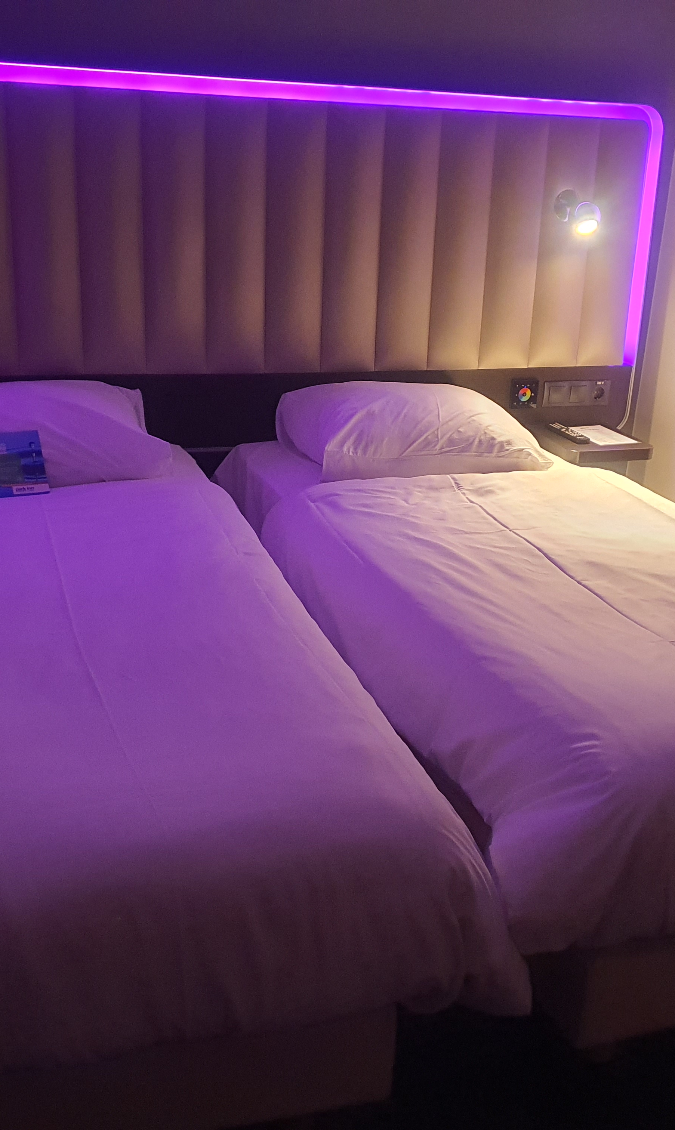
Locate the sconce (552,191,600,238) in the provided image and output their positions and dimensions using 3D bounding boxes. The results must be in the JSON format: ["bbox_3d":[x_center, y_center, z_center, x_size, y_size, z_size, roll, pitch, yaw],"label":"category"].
[{"bbox_3d":[0.694,-1.021,3.283,0.090,0.120,0.120,-4,20,-18],"label":"sconce"}]

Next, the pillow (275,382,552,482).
[{"bbox_3d":[0.209,-0.388,3.103,0.675,0.185,0.450,-4,20,-18],"label":"pillow"}]

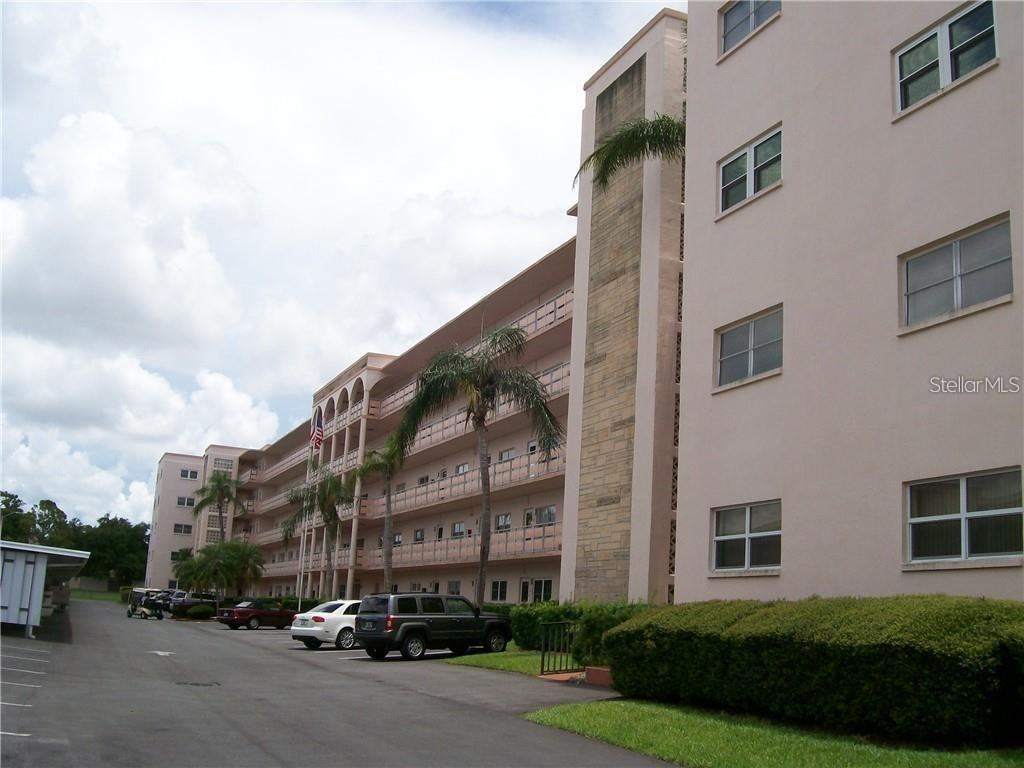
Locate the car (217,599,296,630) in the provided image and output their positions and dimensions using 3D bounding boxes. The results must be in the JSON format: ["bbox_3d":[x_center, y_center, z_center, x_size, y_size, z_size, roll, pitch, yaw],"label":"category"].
[{"bbox_3d":[-12.042,11.399,52.356,1.760,1.360,4.600,-9,-18,44],"label":"car"}]

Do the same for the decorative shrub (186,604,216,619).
[{"bbox_3d":[-19.244,14.100,66.000,1.500,0.870,1.700,9,-14,-24],"label":"decorative shrub"}]

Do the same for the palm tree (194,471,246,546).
[{"bbox_3d":[-23.924,12.734,85.720,4.300,11.500,4.300,8,-14,-22],"label":"palm tree"}]

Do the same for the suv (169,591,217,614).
[{"bbox_3d":[-23.036,16.026,78.000,1.850,1.700,4.600,-8,-17,41],"label":"suv"}]

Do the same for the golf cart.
[{"bbox_3d":[-19.789,11.852,57.500,1.200,1.780,2.350,15,-17,-43],"label":"golf cart"}]

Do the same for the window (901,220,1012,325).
[{"bbox_3d":[4.996,-1.204,12.025,0.120,0.900,1.580,8,-14,-22],"label":"window"}]

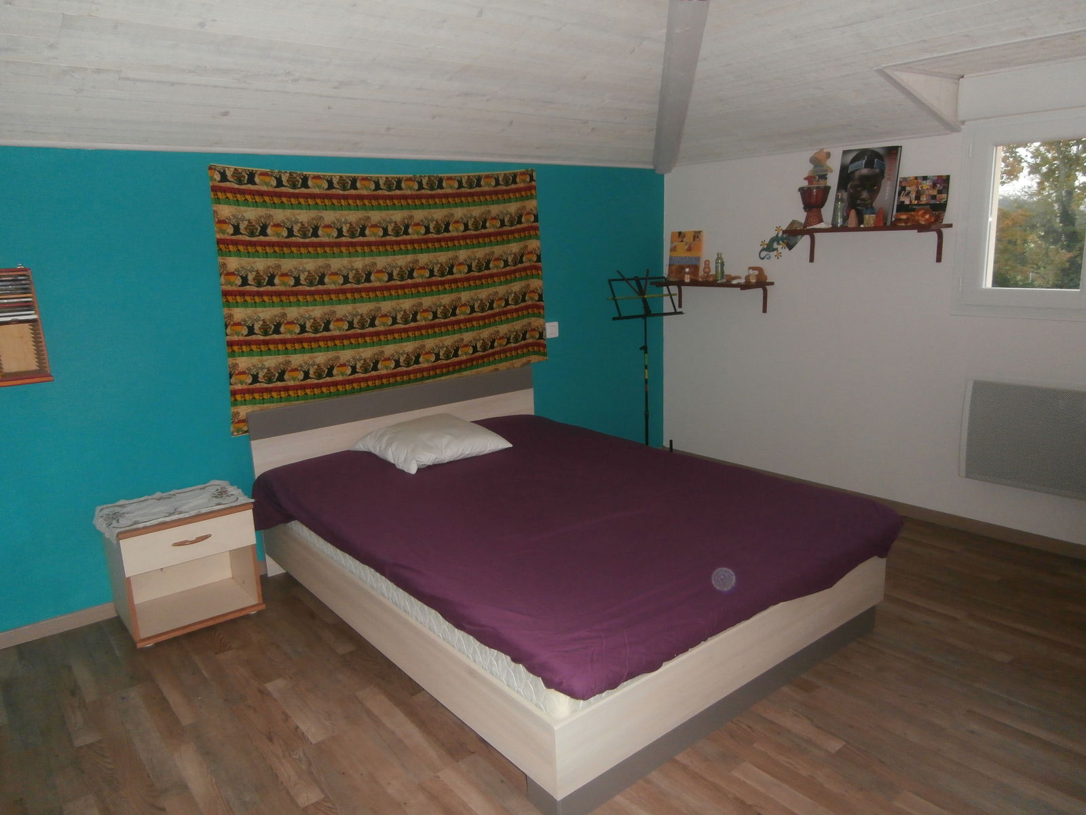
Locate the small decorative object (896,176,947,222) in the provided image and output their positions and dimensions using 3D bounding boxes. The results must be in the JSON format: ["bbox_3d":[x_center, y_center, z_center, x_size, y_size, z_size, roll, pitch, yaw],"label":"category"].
[{"bbox_3d":[1.663,-0.909,3.321,0.012,0.205,0.220,3,6,-39],"label":"small decorative object"}]

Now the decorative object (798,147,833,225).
[{"bbox_3d":[1.314,-1.047,3.630,0.160,0.372,0.160,-12,15,-37],"label":"decorative object"}]

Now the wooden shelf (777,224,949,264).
[{"bbox_3d":[1.480,-0.750,3.498,0.195,0.166,0.720,-12,15,-37],"label":"wooden shelf"}]

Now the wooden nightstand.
[{"bbox_3d":[-1.378,0.585,2.892,0.453,0.445,0.385,-12,15,-37],"label":"wooden nightstand"}]

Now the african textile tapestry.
[{"bbox_3d":[-0.651,-0.552,3.514,1.675,1.080,0.020,-12,15,-37],"label":"african textile tapestry"}]

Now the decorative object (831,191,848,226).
[{"bbox_3d":[1.398,-0.925,3.537,0.066,0.168,0.066,-12,15,-37],"label":"decorative object"}]

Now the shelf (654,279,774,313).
[{"bbox_3d":[0.936,-0.620,4.240,0.195,0.166,0.720,-12,15,-37],"label":"shelf"}]

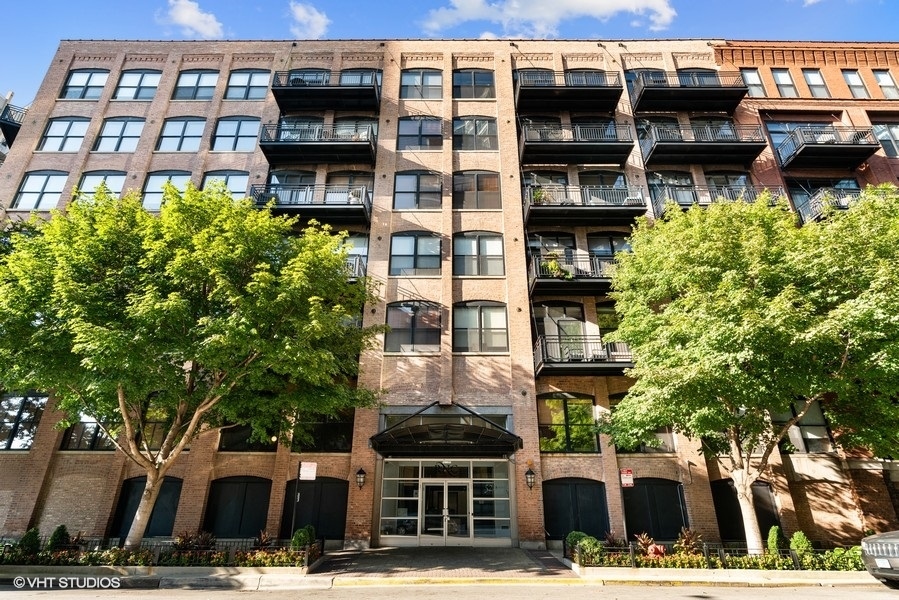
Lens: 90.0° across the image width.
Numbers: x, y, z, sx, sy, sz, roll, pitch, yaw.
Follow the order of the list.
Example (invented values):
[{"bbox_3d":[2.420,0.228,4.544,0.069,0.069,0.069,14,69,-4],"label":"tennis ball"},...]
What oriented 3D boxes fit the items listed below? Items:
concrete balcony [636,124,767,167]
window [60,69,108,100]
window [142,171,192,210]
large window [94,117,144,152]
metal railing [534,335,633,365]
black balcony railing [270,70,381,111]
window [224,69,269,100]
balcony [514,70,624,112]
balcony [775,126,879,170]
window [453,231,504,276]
[{"bbox_3d":[11.903,-7.326,21.217,4.995,1.203,1.312,0,-23,1],"label":"concrete balcony"},{"bbox_3d":[-20.474,-12.083,25.378,2.326,2.279,0.200,0,-23,1],"label":"window"},{"bbox_3d":[-13.809,-5.425,22.147,2.306,2.404,0.180,0,-23,0],"label":"window"},{"bbox_3d":[-17.528,-8.819,23.992,2.307,2.310,0.200,0,-23,1],"label":"large window"},{"bbox_3d":[6.163,2.152,17.855,5.091,1.103,1.380,0,-23,0],"label":"metal railing"},{"bbox_3d":[-6.141,-10.515,22.689,4.990,1.188,1.461,0,-23,0],"label":"black balcony railing"},{"bbox_3d":[-10.796,-11.599,24.125,2.173,2.284,0.200,0,-23,1],"label":"window"},{"bbox_3d":[5.933,-10.478,22.603,4.919,1.233,1.312,0,-23,1],"label":"balcony"},{"bbox_3d":[17.742,-7.164,21.087,3.365,1.192,1.312,0,-23,1],"label":"balcony"},{"bbox_3d":[1.372,-2.180,21.061,2.392,2.402,0.200,0,-23,1],"label":"window"}]

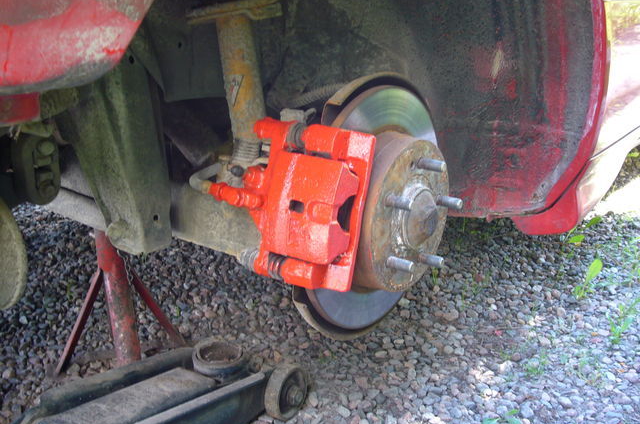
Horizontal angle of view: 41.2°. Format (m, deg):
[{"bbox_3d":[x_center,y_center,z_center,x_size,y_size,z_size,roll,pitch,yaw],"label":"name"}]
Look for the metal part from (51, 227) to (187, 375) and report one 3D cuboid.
[{"bbox_3d":[-0.307,0.136,1.298,0.220,0.310,0.190,-10,22,-18],"label":"metal part"}]

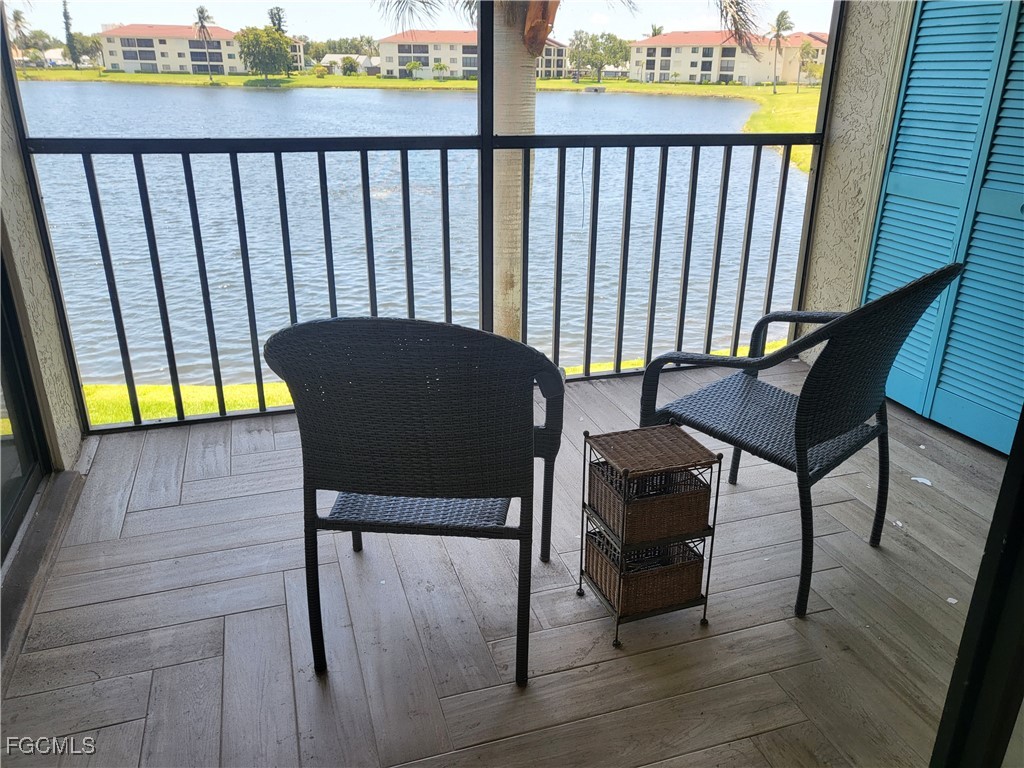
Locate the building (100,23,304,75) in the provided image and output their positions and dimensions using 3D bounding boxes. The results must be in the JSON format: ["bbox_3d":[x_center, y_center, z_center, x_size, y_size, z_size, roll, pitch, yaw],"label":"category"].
[{"bbox_3d":[-74.333,-81.750,188.311,46.000,11.300,18.000,0,22,-2],"label":"building"}]

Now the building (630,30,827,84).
[{"bbox_3d":[49.523,-73.465,172.911,44.000,11.300,18.000,8,23,18],"label":"building"}]

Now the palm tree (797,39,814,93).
[{"bbox_3d":[50.497,-55.203,133.377,3.300,8.700,3.300,0,22,0],"label":"palm tree"}]

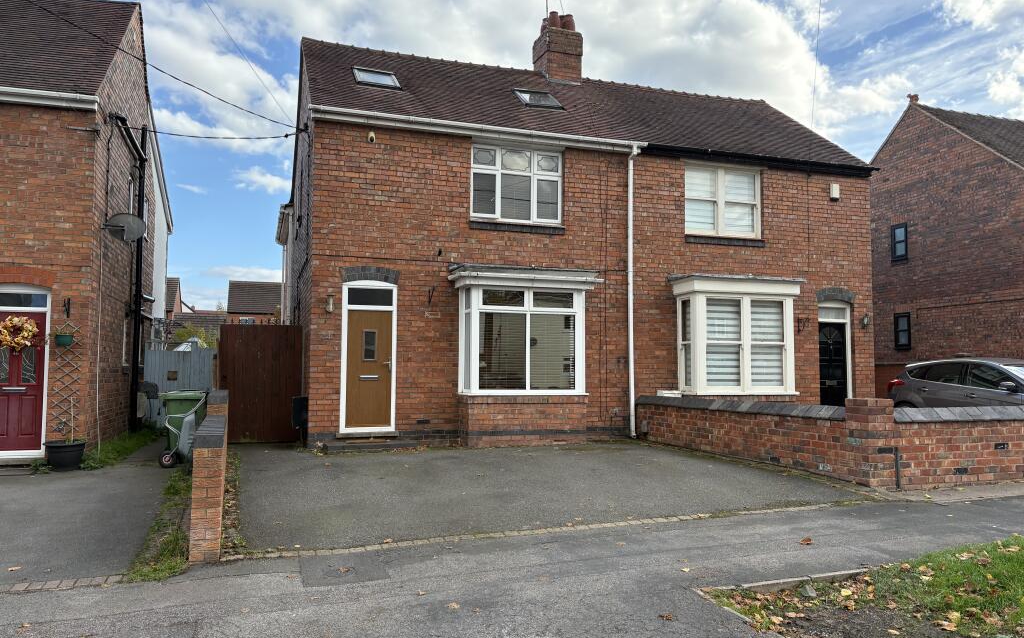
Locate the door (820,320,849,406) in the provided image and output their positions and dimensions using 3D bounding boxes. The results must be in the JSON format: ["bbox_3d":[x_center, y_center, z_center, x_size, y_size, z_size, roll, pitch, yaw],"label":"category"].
[{"bbox_3d":[6.502,1.017,15.629,0.747,1.882,0.071,1,-3,-20],"label":"door"}]

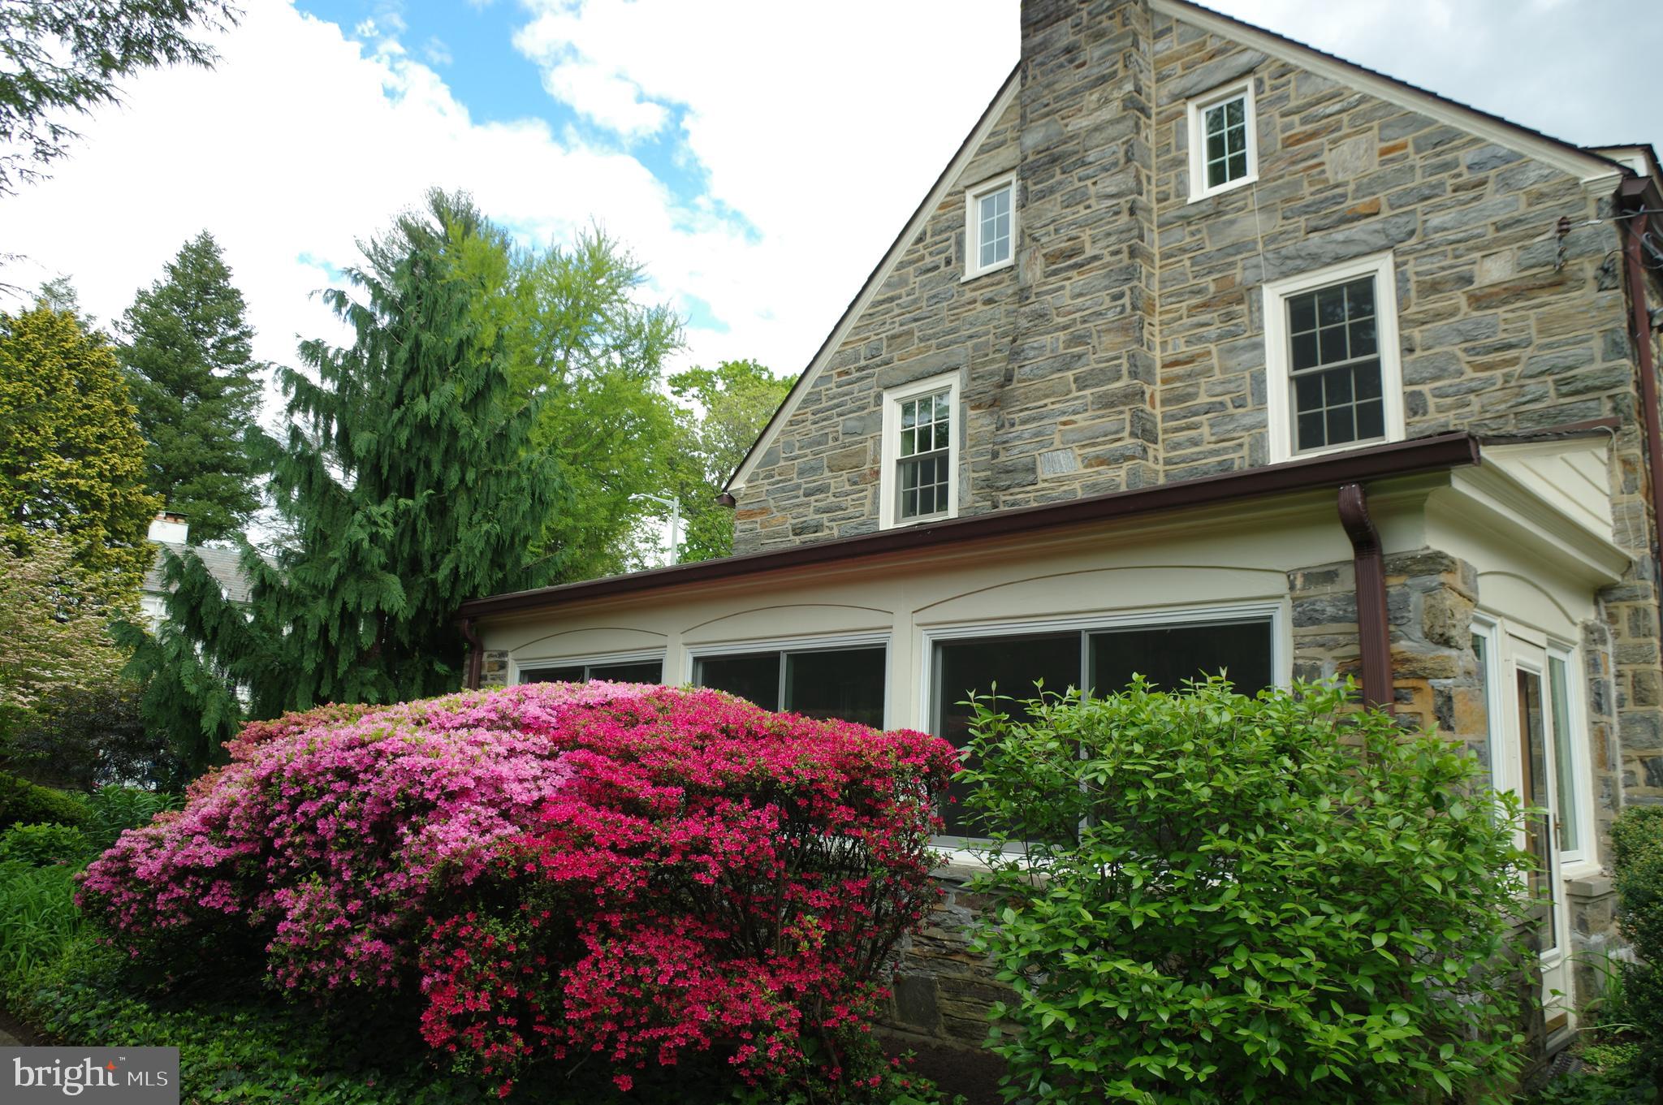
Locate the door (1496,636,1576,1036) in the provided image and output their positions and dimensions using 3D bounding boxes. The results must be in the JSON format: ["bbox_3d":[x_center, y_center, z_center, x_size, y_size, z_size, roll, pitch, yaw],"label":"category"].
[{"bbox_3d":[3.871,1.496,6.095,0.780,2.040,0.060,12,-15,-43],"label":"door"}]

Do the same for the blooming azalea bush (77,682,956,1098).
[{"bbox_3d":[-1.962,1.935,7.123,2.800,2.100,5.700,12,-15,-43],"label":"blooming azalea bush"}]

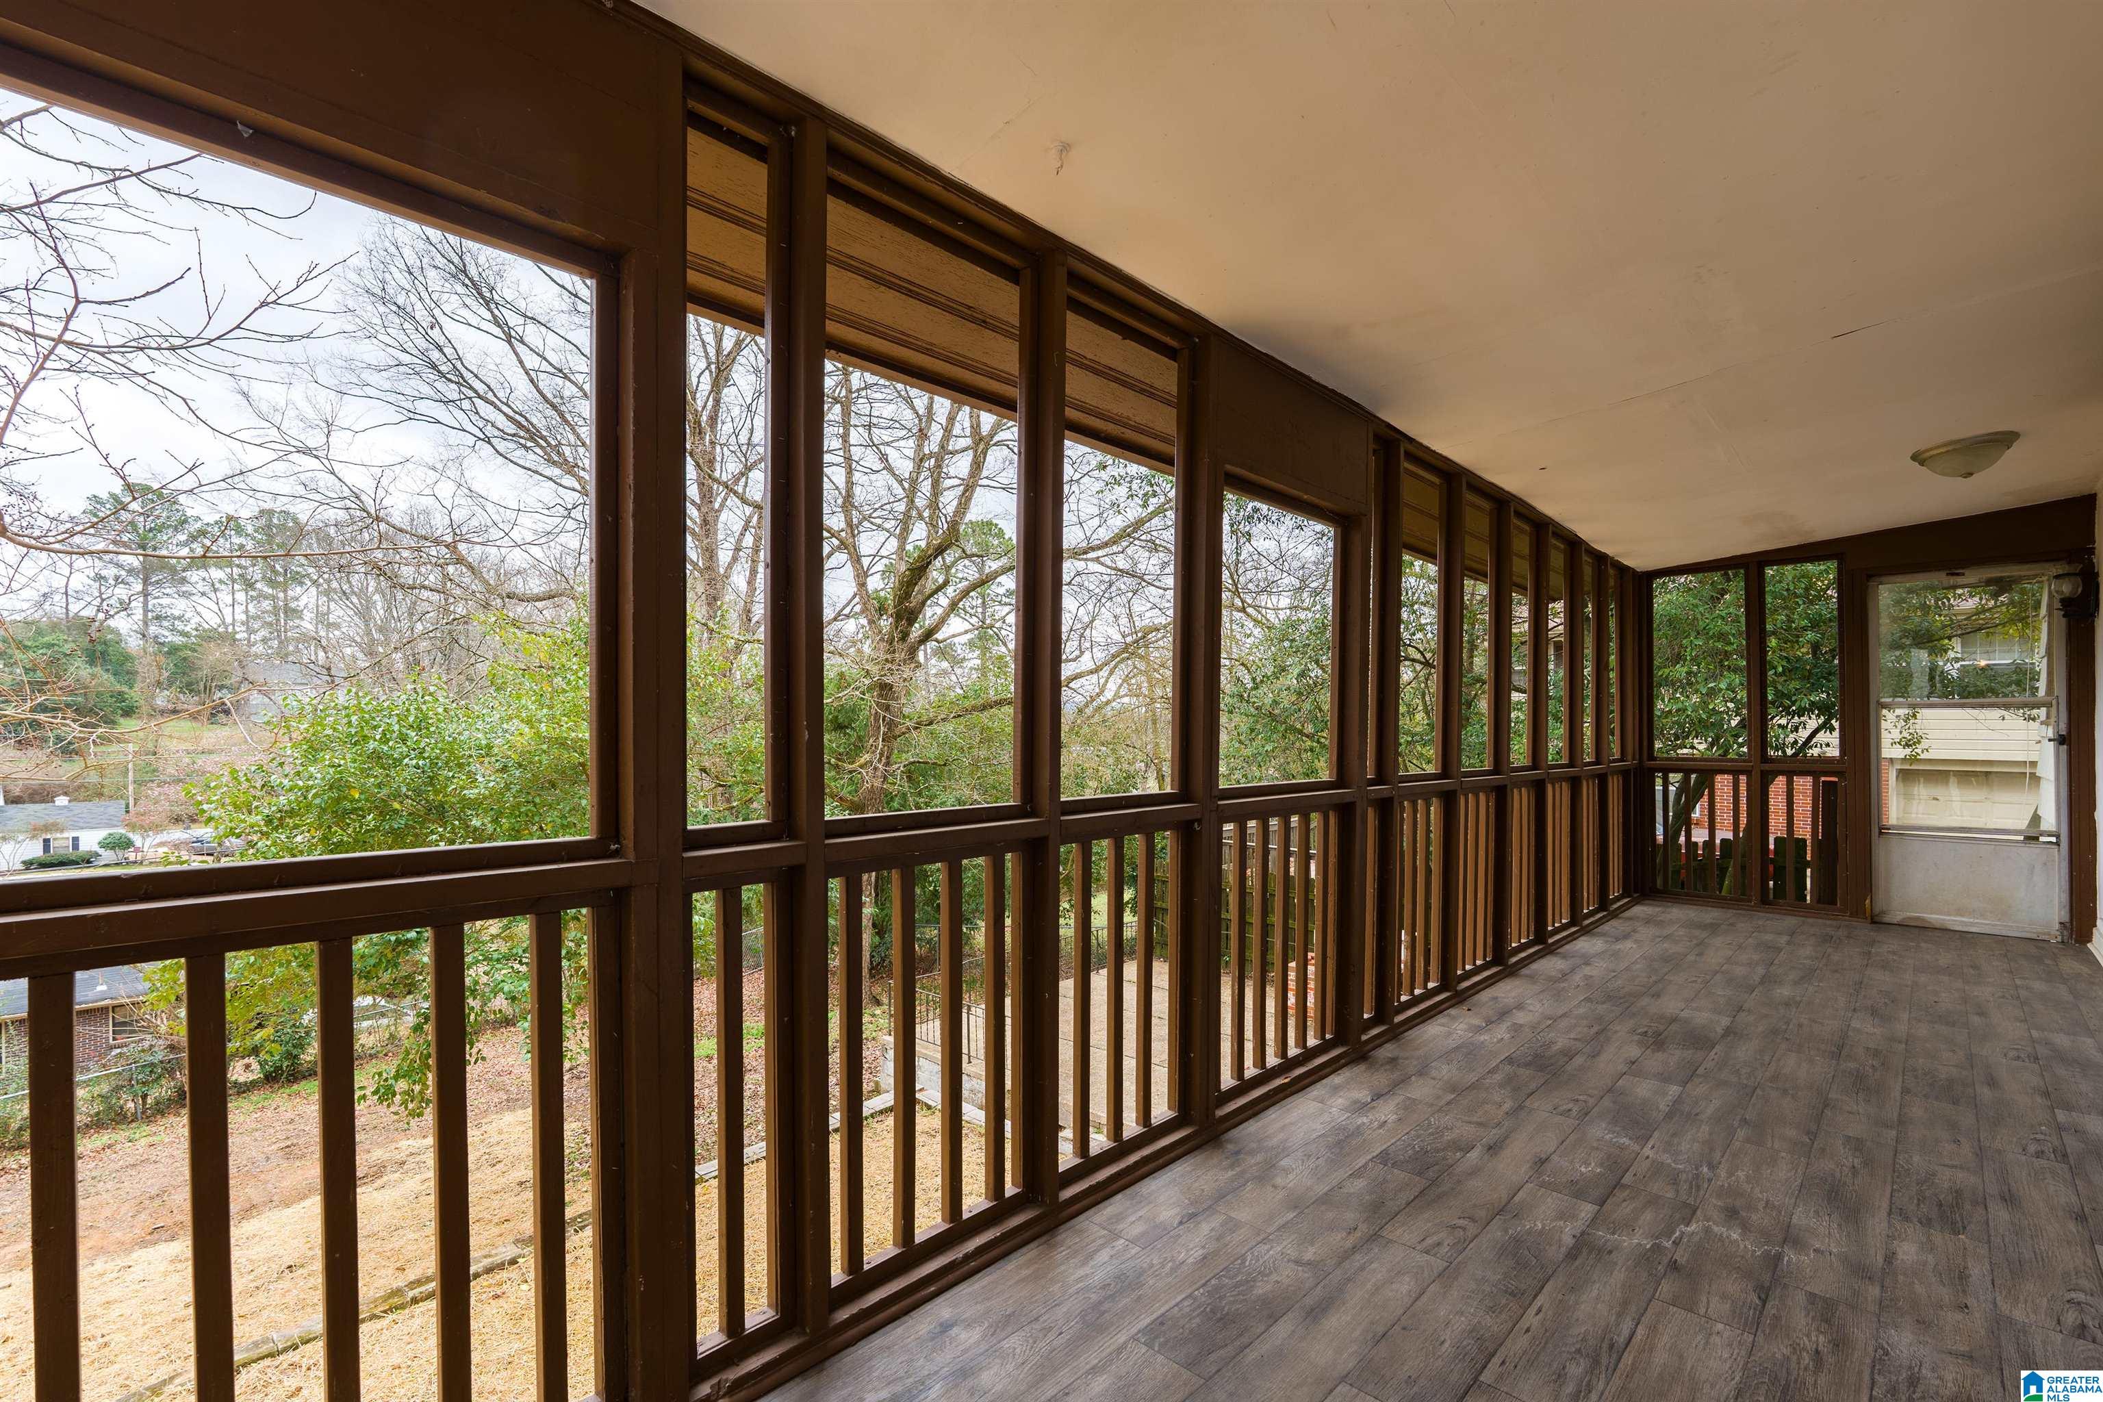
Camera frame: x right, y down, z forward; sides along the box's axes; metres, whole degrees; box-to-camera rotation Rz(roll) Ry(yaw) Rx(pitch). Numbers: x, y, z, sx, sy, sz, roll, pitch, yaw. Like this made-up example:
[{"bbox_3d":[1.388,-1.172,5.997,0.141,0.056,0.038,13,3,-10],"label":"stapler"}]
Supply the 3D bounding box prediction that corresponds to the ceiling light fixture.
[{"bbox_3d":[3.854,-1.012,3.938,0.340,0.135,0.340,-8,-7,43],"label":"ceiling light fixture"}]

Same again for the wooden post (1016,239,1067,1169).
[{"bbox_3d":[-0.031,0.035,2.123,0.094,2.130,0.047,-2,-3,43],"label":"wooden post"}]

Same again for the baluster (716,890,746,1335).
[{"bbox_3d":[-0.547,0.692,1.587,0.034,0.740,0.036,-2,-3,43],"label":"baluster"}]

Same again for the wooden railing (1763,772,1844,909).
[{"bbox_3d":[4.601,0.844,5.723,0.381,0.822,0.050,-2,-3,43],"label":"wooden railing"}]

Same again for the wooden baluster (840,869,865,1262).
[{"bbox_3d":[-0.381,0.699,1.765,0.034,0.732,0.036,-2,-3,43],"label":"wooden baluster"}]

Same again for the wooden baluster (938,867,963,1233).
[{"bbox_3d":[-0.211,0.702,1.947,0.034,0.737,0.036,-2,-3,43],"label":"wooden baluster"}]

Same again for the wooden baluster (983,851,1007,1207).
[{"bbox_3d":[-0.126,0.707,2.038,0.034,0.736,0.036,-2,-3,43],"label":"wooden baluster"}]

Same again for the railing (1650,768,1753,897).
[{"bbox_3d":[4.222,0.848,6.077,0.549,0.819,0.050,-2,-3,43],"label":"railing"}]

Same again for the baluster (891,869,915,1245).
[{"bbox_3d":[-0.295,0.700,1.857,0.034,0.732,0.036,-2,-3,43],"label":"baluster"}]

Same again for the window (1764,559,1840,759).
[{"bbox_3d":[4.615,-0.248,5.749,0.371,1.202,0.050,-2,-3,43],"label":"window"}]

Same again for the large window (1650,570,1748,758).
[{"bbox_3d":[4.231,-0.234,6.108,0.529,1.218,0.050,-2,-3,43],"label":"large window"}]

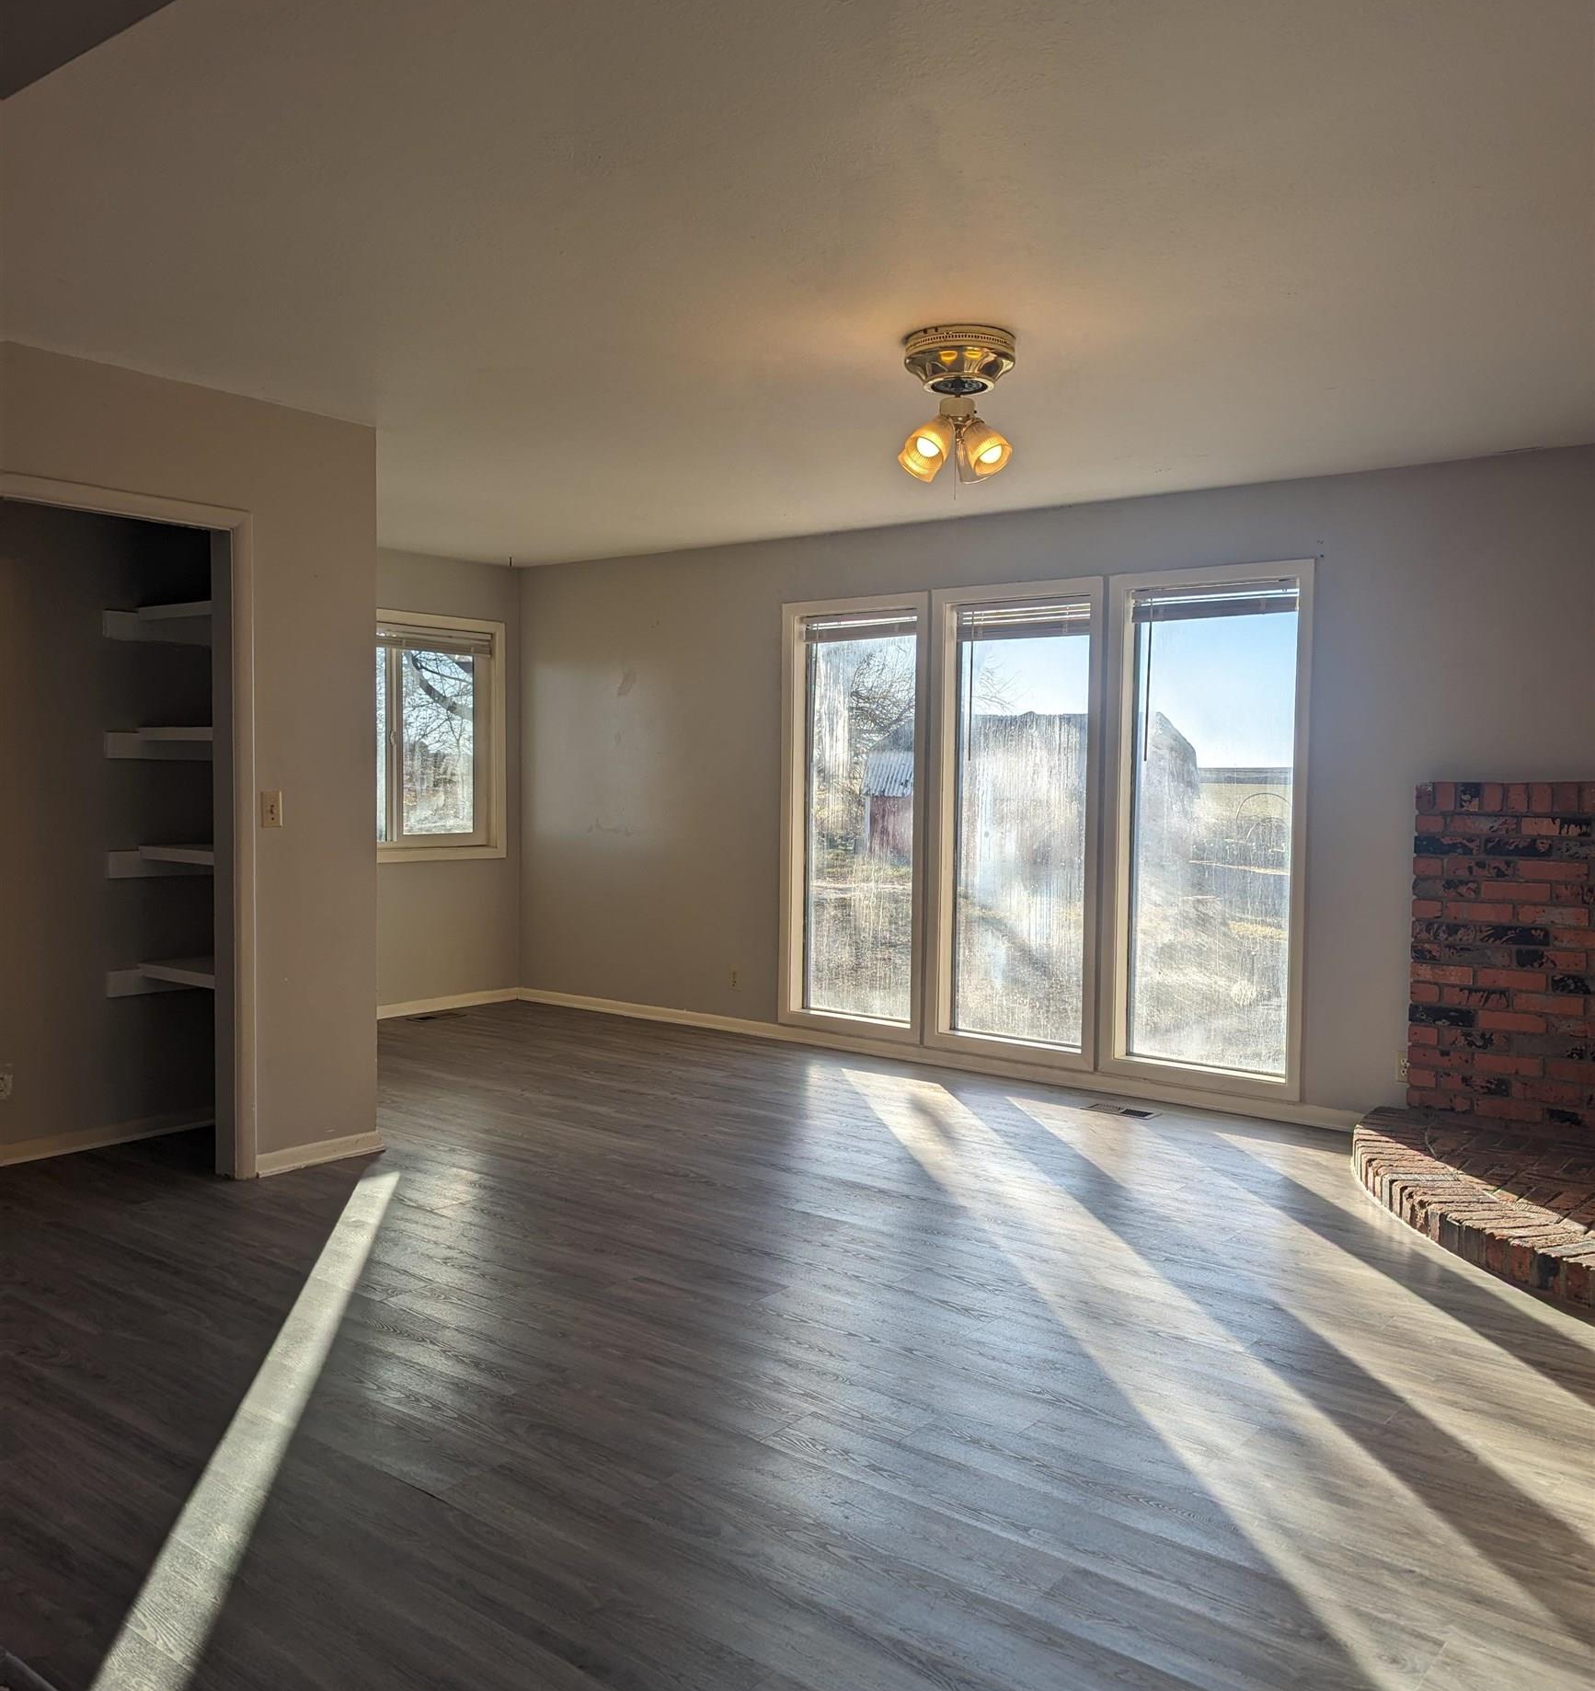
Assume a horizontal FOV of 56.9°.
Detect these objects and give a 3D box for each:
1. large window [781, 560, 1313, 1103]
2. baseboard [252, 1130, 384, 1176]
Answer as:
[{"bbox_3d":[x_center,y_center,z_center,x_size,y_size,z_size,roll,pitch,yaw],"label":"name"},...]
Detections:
[{"bbox_3d":[0.944,-0.098,6.385,2.568,2.049,0.110,3,3,38],"label":"large window"},{"bbox_3d":[-1.556,1.017,4.853,0.018,0.070,0.475,3,3,38],"label":"baseboard"}]

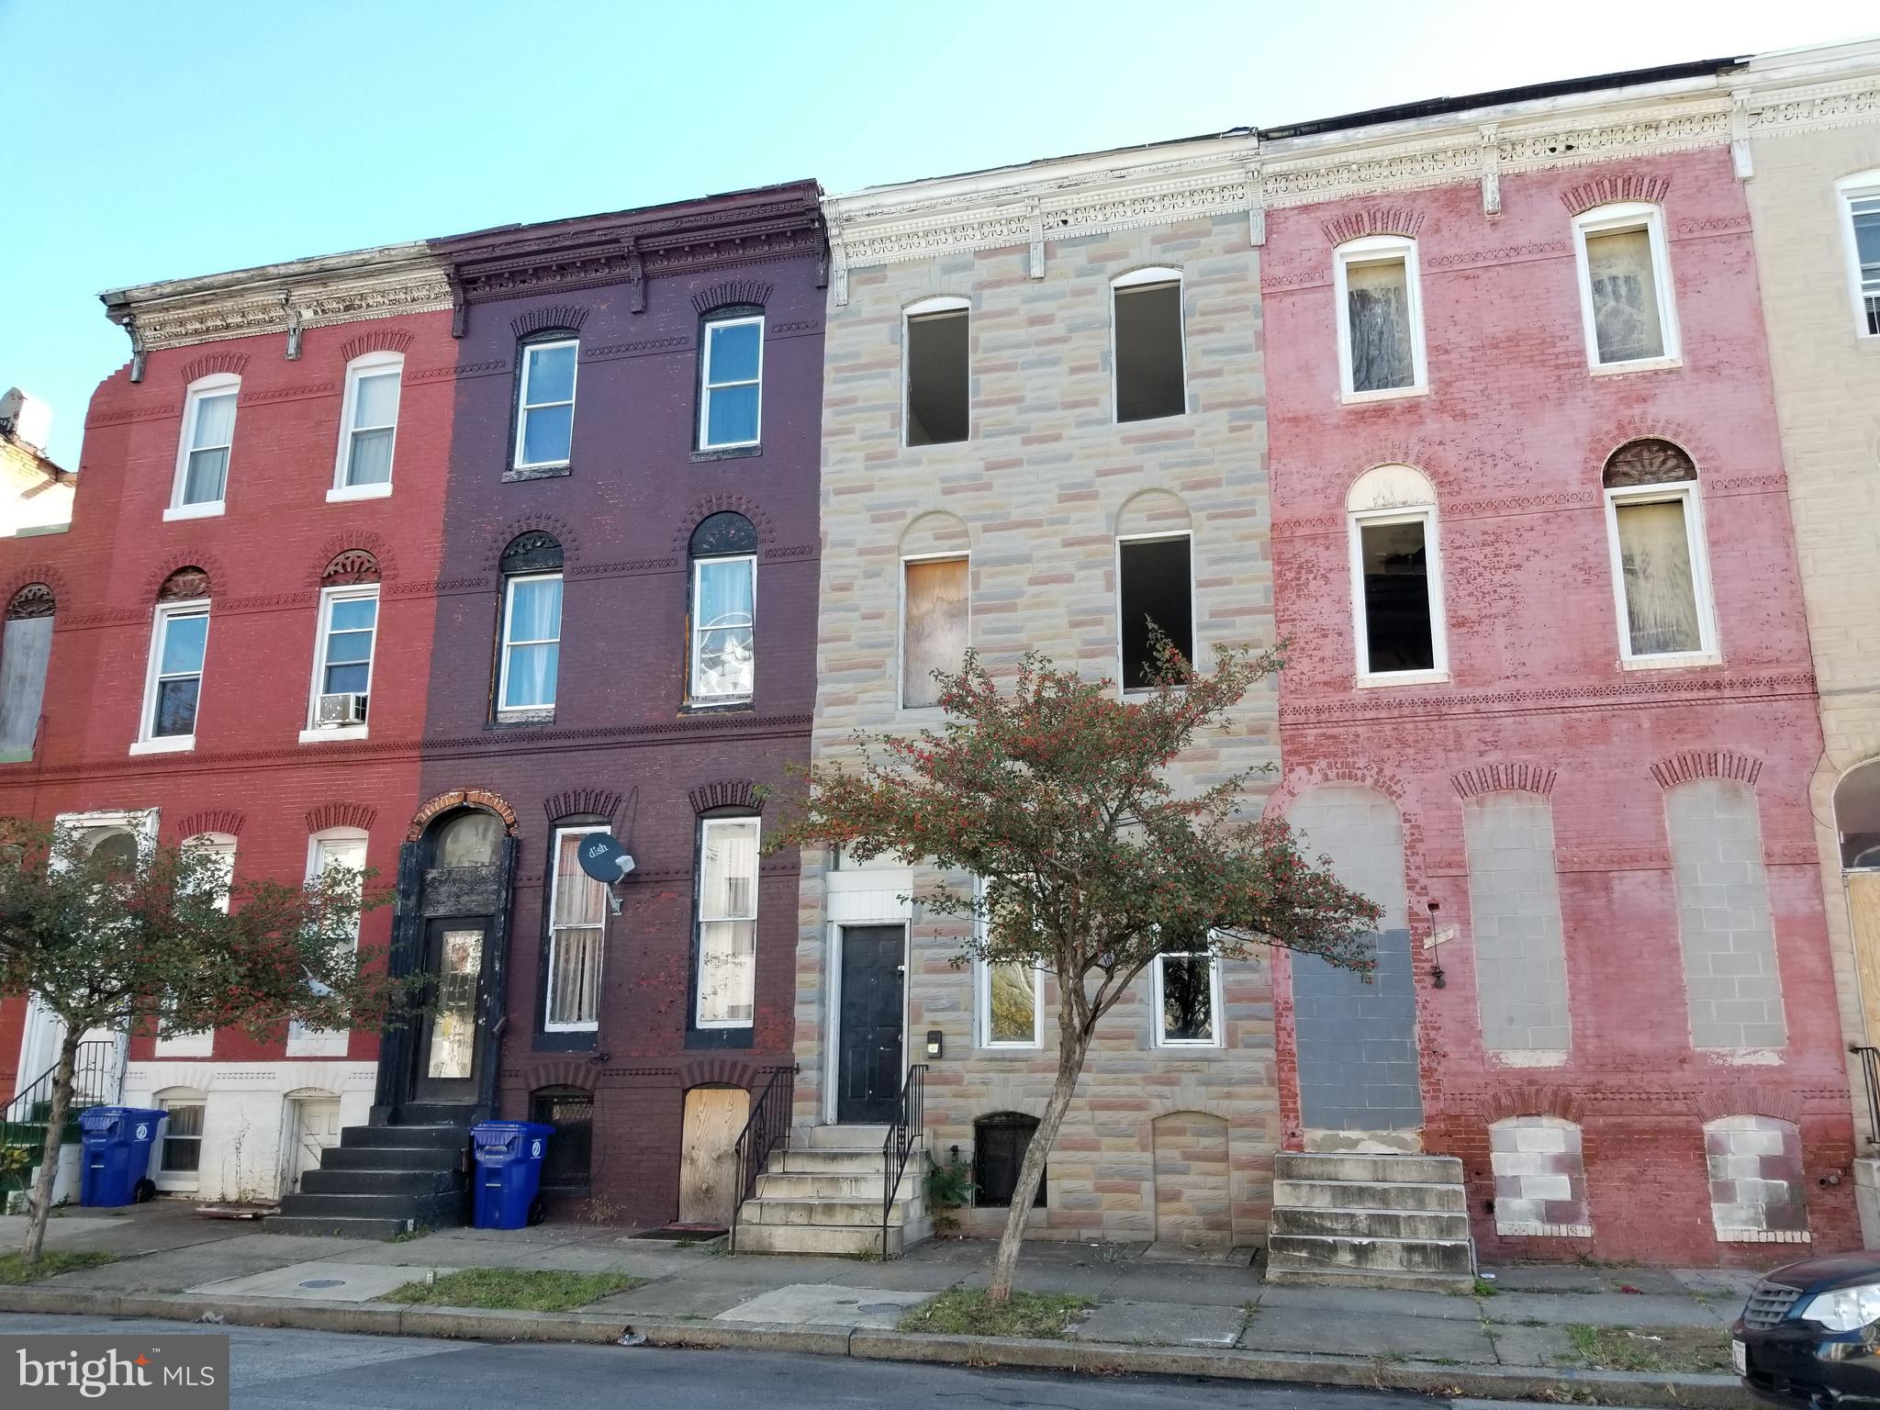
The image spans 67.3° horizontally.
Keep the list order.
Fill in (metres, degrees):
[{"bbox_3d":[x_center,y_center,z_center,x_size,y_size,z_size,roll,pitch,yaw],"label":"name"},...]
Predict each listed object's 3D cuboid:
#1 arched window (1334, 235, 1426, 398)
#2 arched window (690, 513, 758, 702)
[{"bbox_3d":[4.631,-4.088,14.851,0.855,1.873,0.160,-3,-13,14],"label":"arched window"},{"bbox_3d":[-2.467,-1.083,16.054,0.819,2.294,0.172,-4,-14,14],"label":"arched window"}]

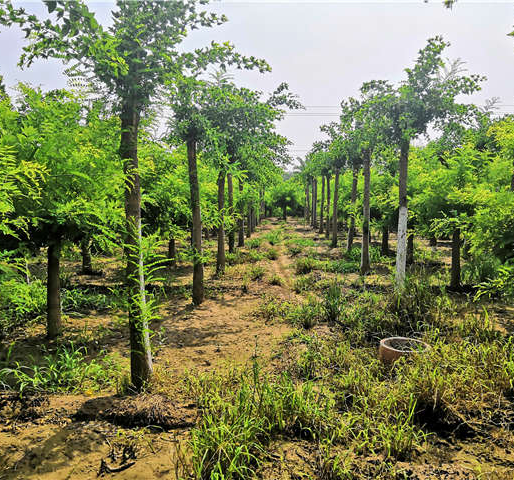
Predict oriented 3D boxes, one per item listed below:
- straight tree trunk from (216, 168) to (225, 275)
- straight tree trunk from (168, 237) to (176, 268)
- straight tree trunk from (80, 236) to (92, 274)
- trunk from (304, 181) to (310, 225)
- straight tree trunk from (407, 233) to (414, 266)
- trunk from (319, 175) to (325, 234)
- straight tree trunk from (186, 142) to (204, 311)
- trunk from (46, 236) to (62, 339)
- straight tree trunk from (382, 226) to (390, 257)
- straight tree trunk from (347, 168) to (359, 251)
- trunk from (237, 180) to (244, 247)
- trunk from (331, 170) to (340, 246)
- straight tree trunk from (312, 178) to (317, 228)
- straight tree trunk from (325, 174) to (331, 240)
[{"bbox_3d":[-0.718,-0.350,10.000,0.135,2.100,0.135,0,5,-4],"label":"straight tree trunk"},{"bbox_3d":[-1.852,0.267,10.833,0.145,0.688,0.145,-1,5,-10],"label":"straight tree trunk"},{"bbox_3d":[-3.516,0.271,10.263,0.160,0.821,0.160,0,5,0],"label":"straight tree trunk"},{"bbox_3d":[2.914,-2.120,28.665,0.170,2.349,0.170,1,5,6],"label":"trunk"},{"bbox_3d":[3.432,0.208,11.143,0.145,0.752,0.145,2,5,17],"label":"straight tree trunk"},{"bbox_3d":[2.901,-1.596,22.059,0.150,2.658,0.150,2,5,7],"label":"trunk"},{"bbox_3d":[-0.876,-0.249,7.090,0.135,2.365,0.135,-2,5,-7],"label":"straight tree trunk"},{"bbox_3d":[-2.232,0.499,5.487,0.135,1.129,0.135,0,4,-23],"label":"trunk"},{"bbox_3d":[3.338,0.040,12.911,0.145,0.779,0.145,0,5,0],"label":"straight tree trunk"},{"bbox_3d":[2.520,-0.737,13.178,0.160,2.284,0.160,4,5,11],"label":"straight tree trunk"},{"bbox_3d":[-0.487,-0.820,15.351,0.155,2.068,0.155,0,5,-2],"label":"trunk"},{"bbox_3d":[2.479,-0.986,15.617,0.140,2.472,0.140,2,5,9],"label":"trunk"},{"bbox_3d":[2.820,-1.762,24.167,0.160,2.415,0.160,1,5,7],"label":"straight tree trunk"},{"bbox_3d":[2.563,-1.181,17.961,0.155,2.334,0.155,1,5,8],"label":"straight tree trunk"}]

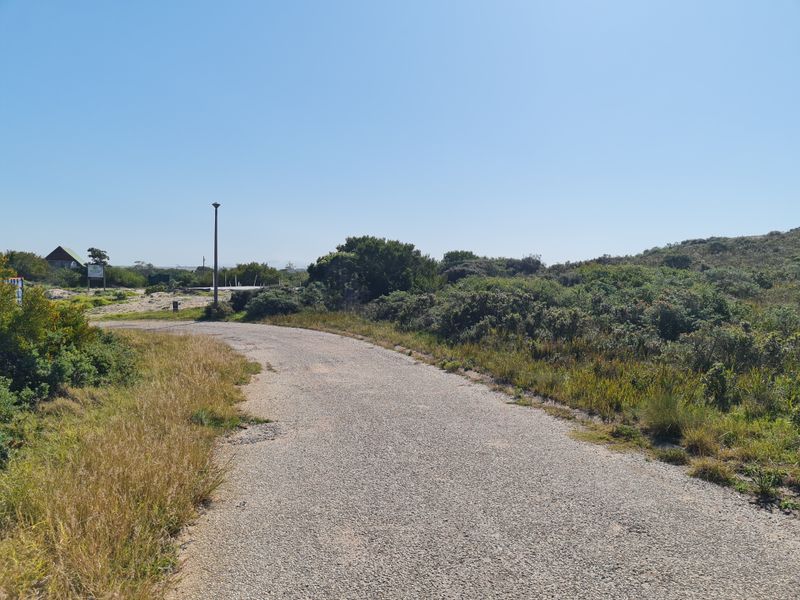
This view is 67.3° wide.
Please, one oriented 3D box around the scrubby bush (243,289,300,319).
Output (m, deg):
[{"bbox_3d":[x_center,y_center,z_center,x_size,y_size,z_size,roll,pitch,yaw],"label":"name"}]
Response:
[{"bbox_3d":[-4.626,0.118,21.800,1.950,1.070,1.700,0,3,-12],"label":"scrubby bush"}]

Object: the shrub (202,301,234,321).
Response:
[{"bbox_3d":[-6.403,0.344,21.200,1.100,0.650,1.050,0,3,-17],"label":"shrub"}]

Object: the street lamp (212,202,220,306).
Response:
[{"bbox_3d":[-6.963,-1.584,22.800,0.330,4.190,0.330,0,3,-17],"label":"street lamp"}]

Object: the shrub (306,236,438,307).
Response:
[{"bbox_3d":[-1.125,-1.188,25.500,5.200,3.010,4.400,1,3,-3],"label":"shrub"}]

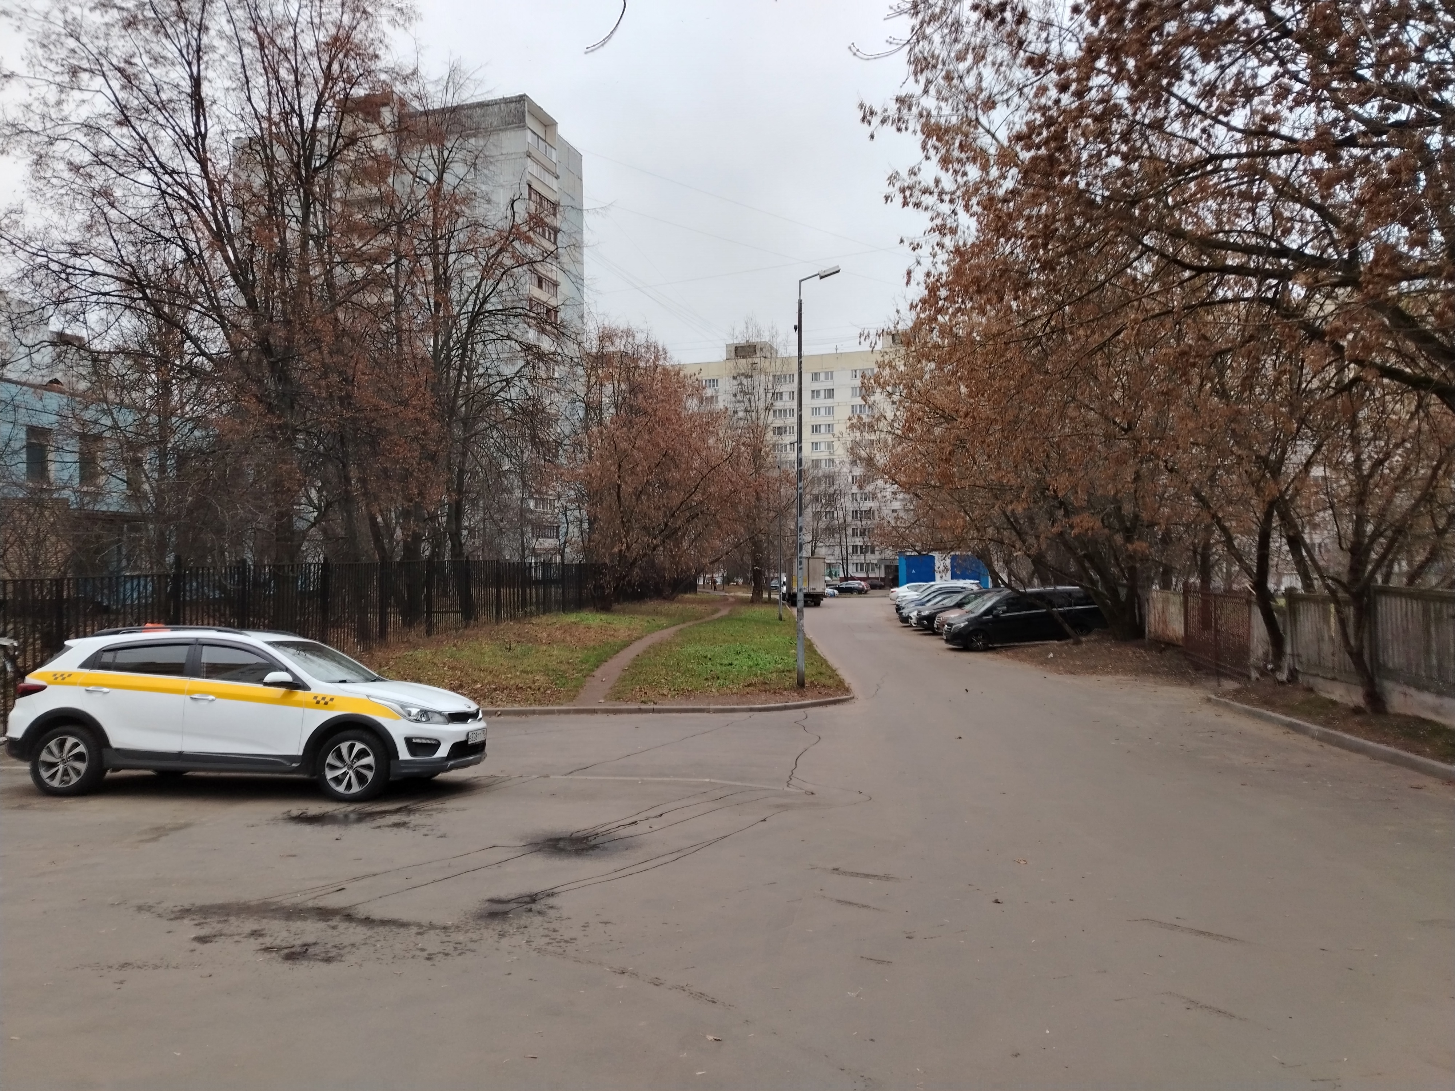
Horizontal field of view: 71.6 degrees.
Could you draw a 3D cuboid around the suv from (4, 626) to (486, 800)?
[{"bbox_3d":[-4.450,1.530,9.660,4.240,1.530,1.750,0,-4,4],"label":"suv"}]

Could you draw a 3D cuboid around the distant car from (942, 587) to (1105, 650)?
[{"bbox_3d":[9.560,2.280,32.600,5.200,1.920,1.950,-4,-2,1],"label":"distant car"}]

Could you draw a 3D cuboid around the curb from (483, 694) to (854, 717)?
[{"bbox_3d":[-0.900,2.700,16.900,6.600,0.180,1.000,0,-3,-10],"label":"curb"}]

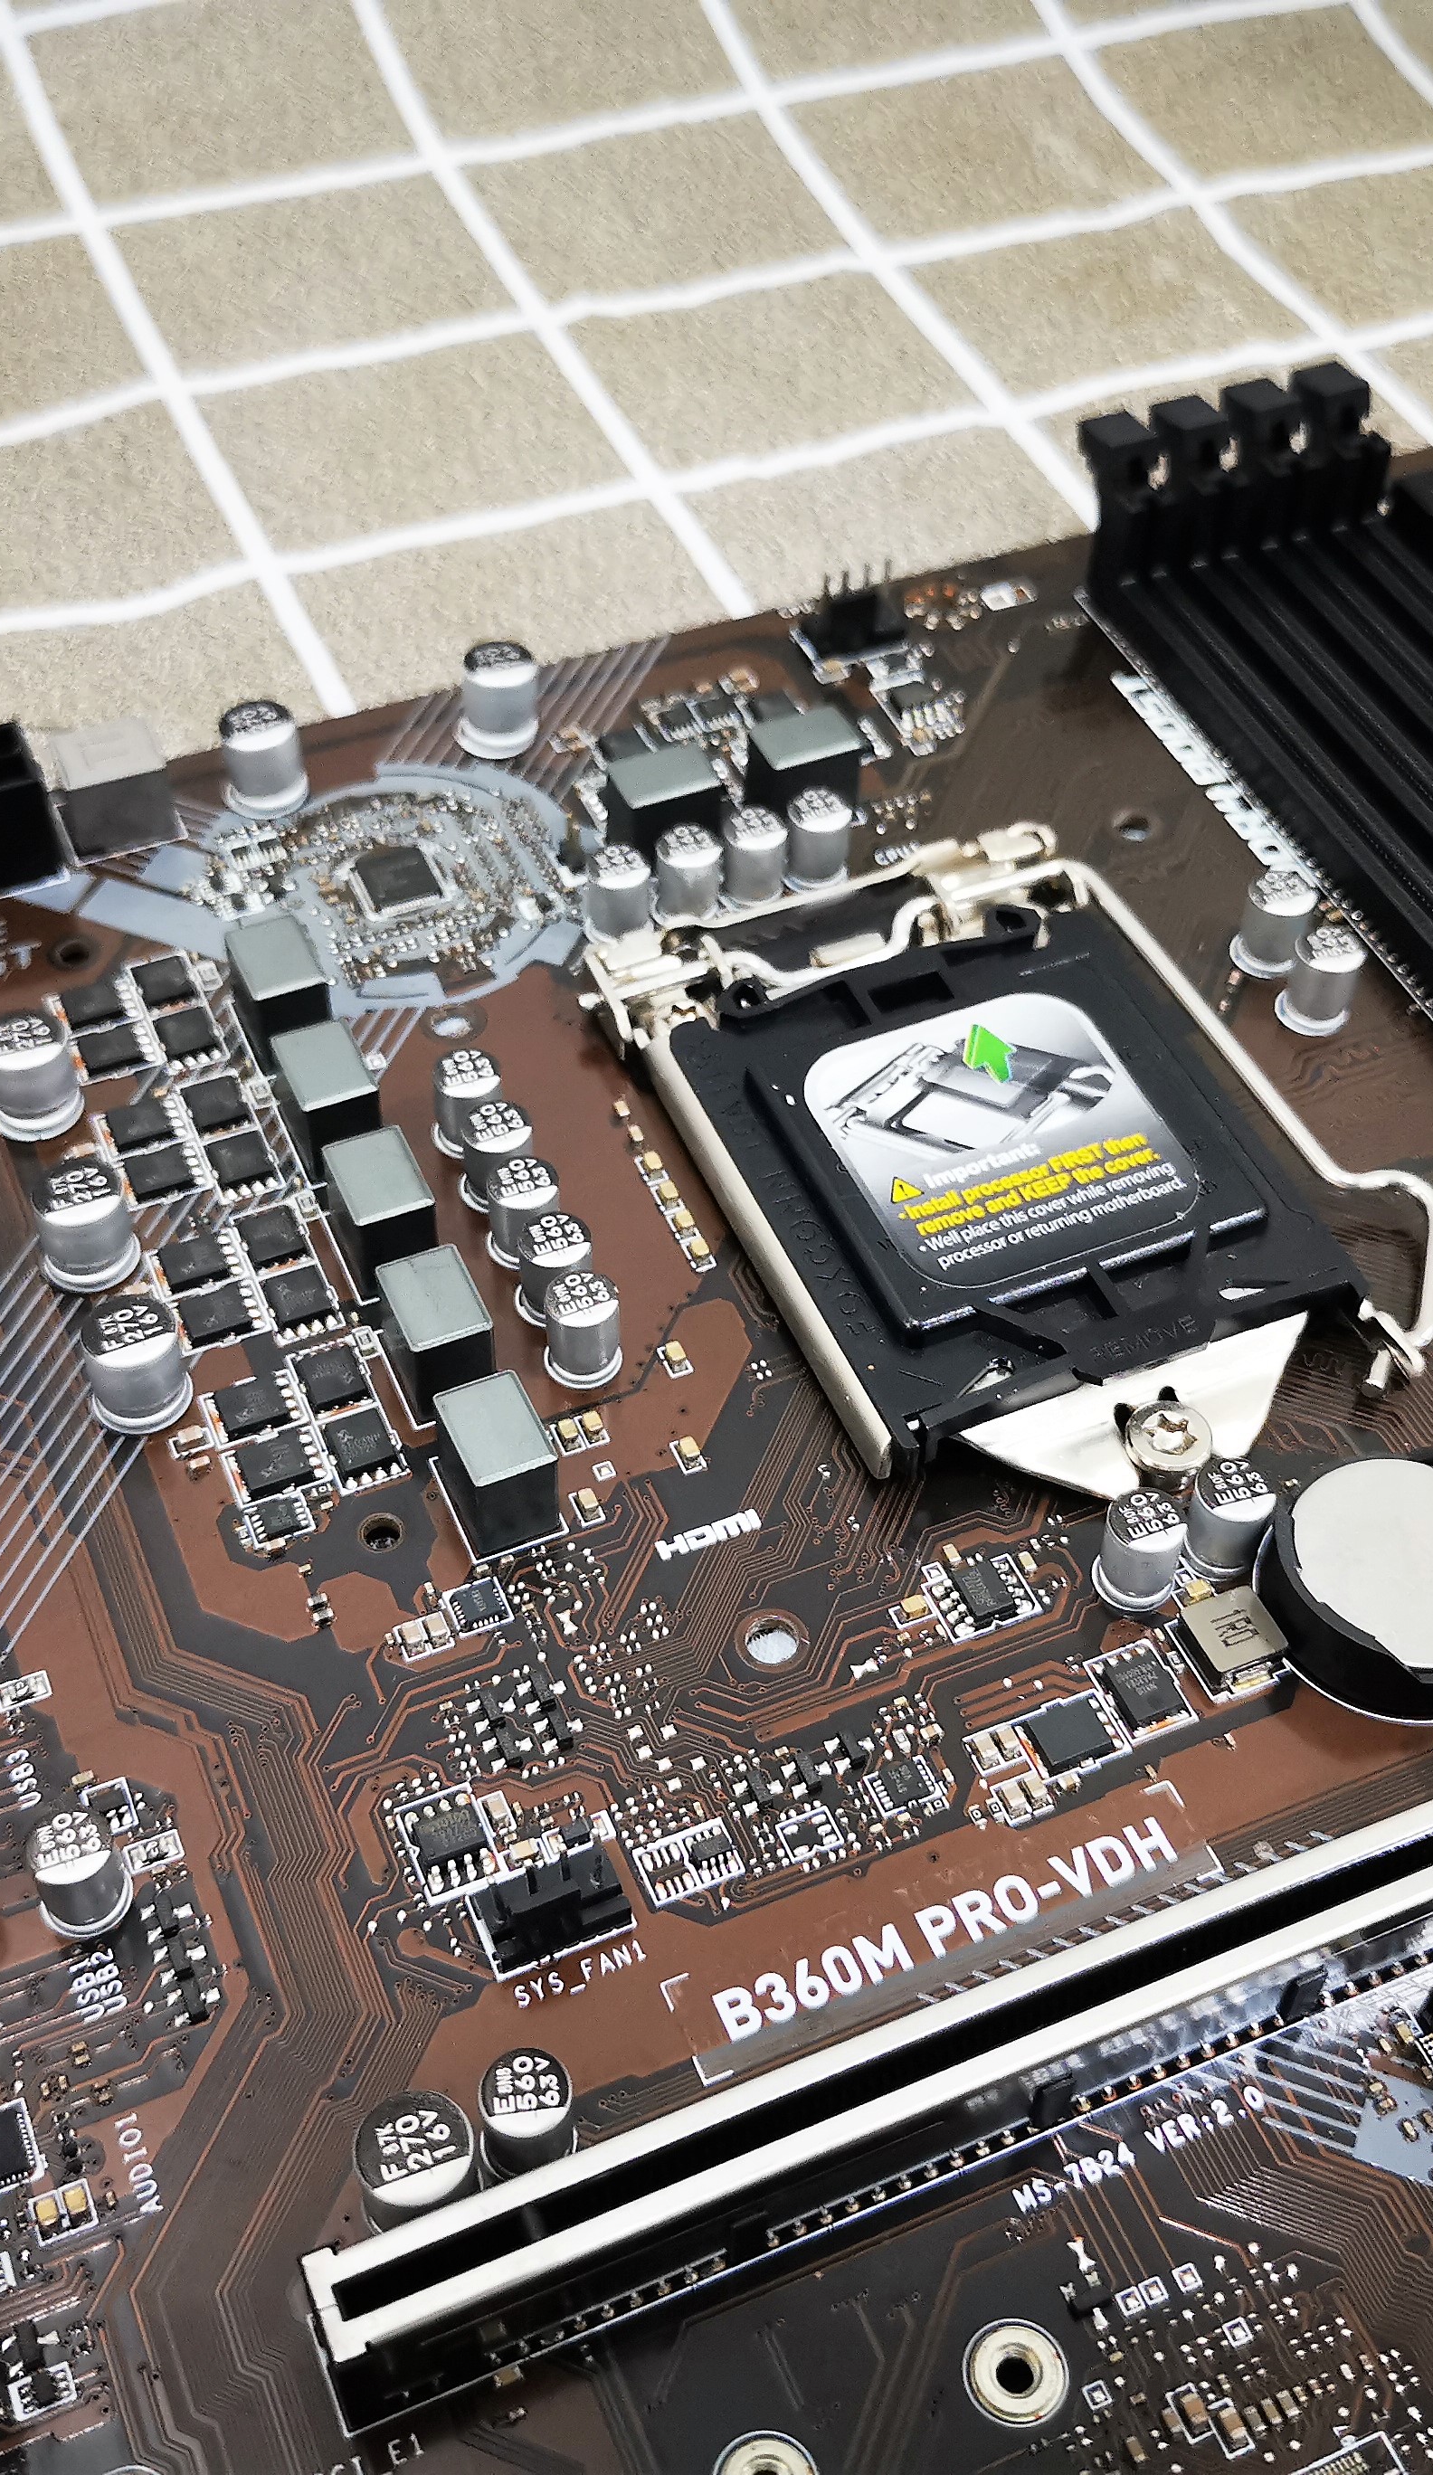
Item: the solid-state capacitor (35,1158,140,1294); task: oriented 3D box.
[{"bbox_3d":[-0.055,-0.001,0.226,0.008,0.008,0.008,-18,52,-15],"label":"solid-state capacitor"}]

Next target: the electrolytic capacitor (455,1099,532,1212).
[{"bbox_3d":[-0.019,-0.007,0.231,0.006,0.008,0.006,1,50,-1],"label":"electrolytic capacitor"}]

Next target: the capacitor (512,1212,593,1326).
[{"bbox_3d":[-0.014,0.003,0.224,0.006,0.008,0.006,0,49,0],"label":"capacitor"}]

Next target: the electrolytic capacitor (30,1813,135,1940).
[{"bbox_3d":[-0.046,0.046,0.186,0.006,0.008,0.006,0,49,0],"label":"electrolytic capacitor"}]

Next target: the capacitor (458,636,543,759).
[{"bbox_3d":[-0.023,-0.057,0.273,0.008,0.008,0.008,-18,52,-15],"label":"capacitor"}]

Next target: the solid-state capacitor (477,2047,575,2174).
[{"bbox_3d":[-0.013,0.060,0.175,0.006,0.008,0.006,1,50,-1],"label":"solid-state capacitor"}]

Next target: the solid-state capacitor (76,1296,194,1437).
[{"bbox_3d":[-0.048,0.011,0.215,0.008,0.008,0.008,1,50,-1],"label":"solid-state capacitor"}]

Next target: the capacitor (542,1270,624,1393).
[{"bbox_3d":[-0.011,0.008,0.218,0.006,0.008,0.006,1,50,-1],"label":"capacitor"}]

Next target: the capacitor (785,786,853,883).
[{"bbox_3d":[0.010,-0.040,0.259,0.006,0.008,0.006,1,50,-1],"label":"capacitor"}]

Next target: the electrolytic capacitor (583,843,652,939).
[{"bbox_3d":[-0.010,-0.033,0.253,0.006,0.008,0.006,1,50,-1],"label":"electrolytic capacitor"}]

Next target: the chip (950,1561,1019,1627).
[{"bbox_3d":[0.021,0.029,0.206,0.004,0.002,0.005,-18,52,-15],"label":"chip"}]

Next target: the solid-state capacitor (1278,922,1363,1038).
[{"bbox_3d":[0.059,-0.025,0.249,0.006,0.008,0.006,-18,52,-15],"label":"solid-state capacitor"}]

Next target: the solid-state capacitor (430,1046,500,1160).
[{"bbox_3d":[-0.022,-0.012,0.235,0.006,0.008,0.006,1,50,-1],"label":"solid-state capacitor"}]

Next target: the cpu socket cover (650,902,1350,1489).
[{"bbox_3d":[0.025,-0.007,0.229,0.043,0.007,0.057,-18,52,-15],"label":"cpu socket cover"}]

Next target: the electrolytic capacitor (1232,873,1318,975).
[{"bbox_3d":[0.055,-0.031,0.253,0.006,0.008,0.006,1,50,-1],"label":"electrolytic capacitor"}]

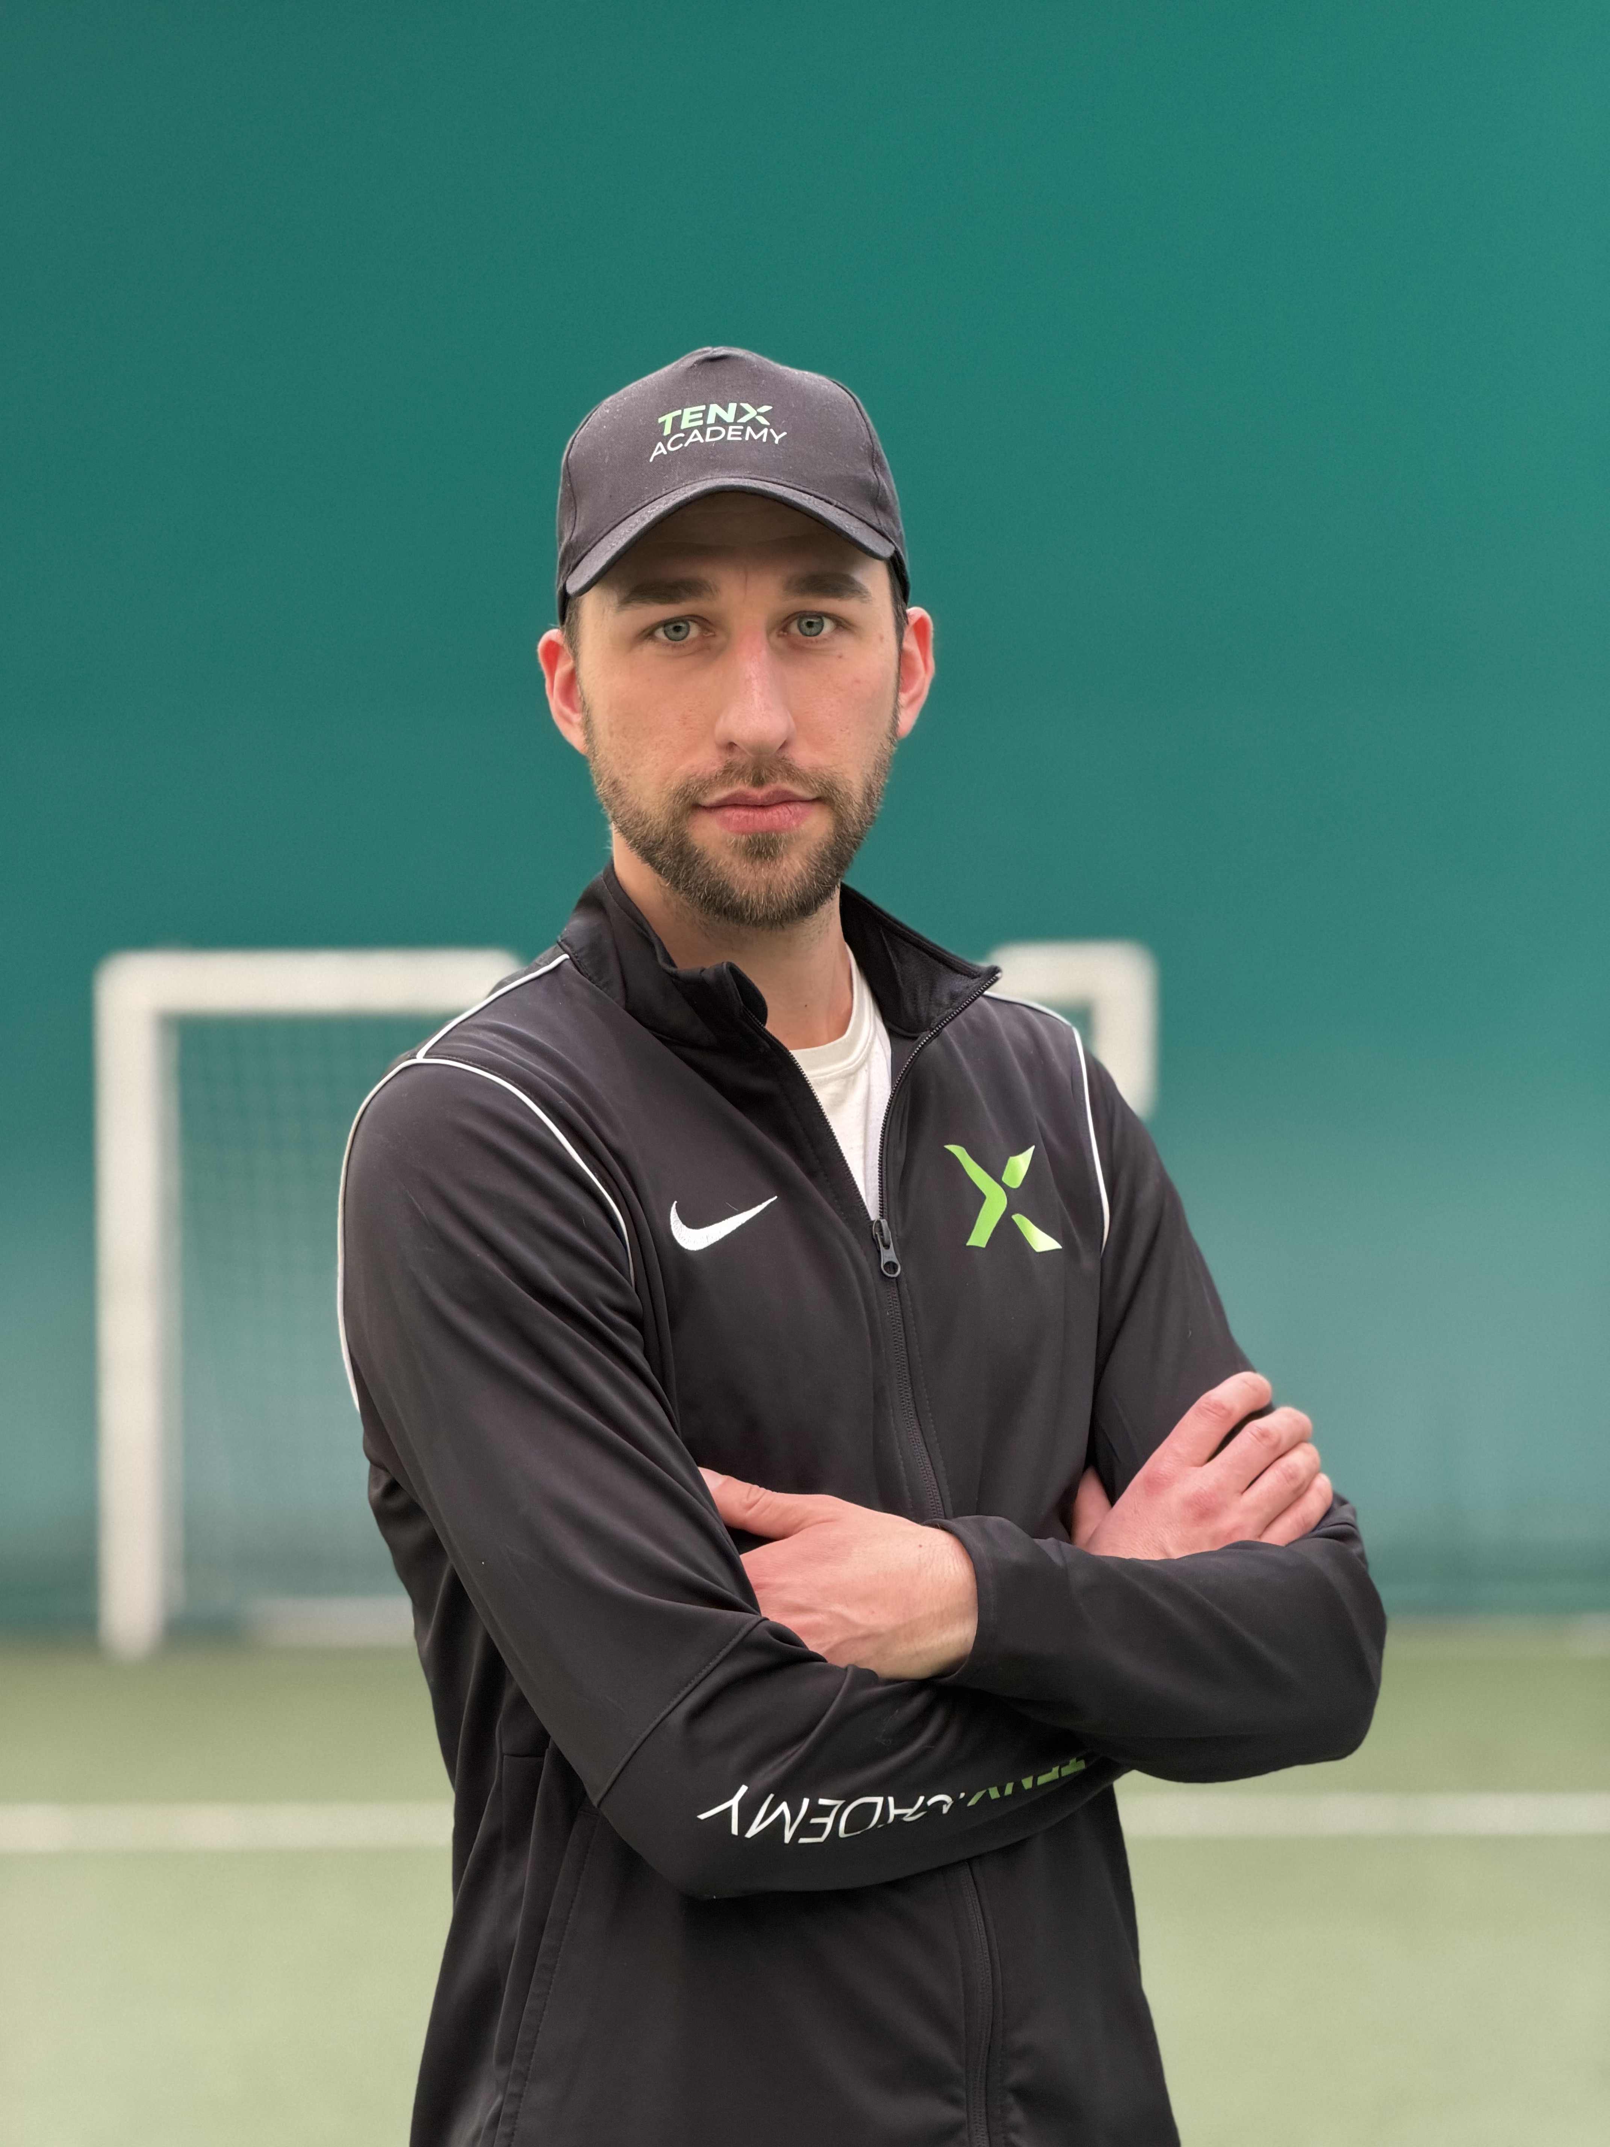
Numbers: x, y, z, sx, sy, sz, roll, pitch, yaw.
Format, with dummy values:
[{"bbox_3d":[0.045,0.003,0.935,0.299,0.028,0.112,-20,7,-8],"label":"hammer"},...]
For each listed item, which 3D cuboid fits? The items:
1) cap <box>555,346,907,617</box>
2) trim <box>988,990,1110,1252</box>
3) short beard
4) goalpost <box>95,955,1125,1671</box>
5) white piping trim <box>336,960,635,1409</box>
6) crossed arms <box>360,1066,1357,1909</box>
[{"bbox_3d":[-0.034,-0.275,2.885,0.168,0.130,0.265,-3,0,-3],"label":"cap"},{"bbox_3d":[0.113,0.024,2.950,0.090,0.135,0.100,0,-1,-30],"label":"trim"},{"bbox_3d":[-0.030,-0.118,2.855,0.145,0.105,0.110,-2,-1,-4],"label":"short beard"},{"bbox_3d":[-0.552,0.707,19.600,3.140,2.070,0.950,-1,-1,0],"label":"goalpost"},{"bbox_3d":[-0.143,0.051,2.835,0.125,0.205,0.165,0,-1,-30],"label":"white piping trim"},{"bbox_3d":[0.040,0.173,2.815,0.490,0.370,0.310,0,-1,-30],"label":"crossed arms"}]

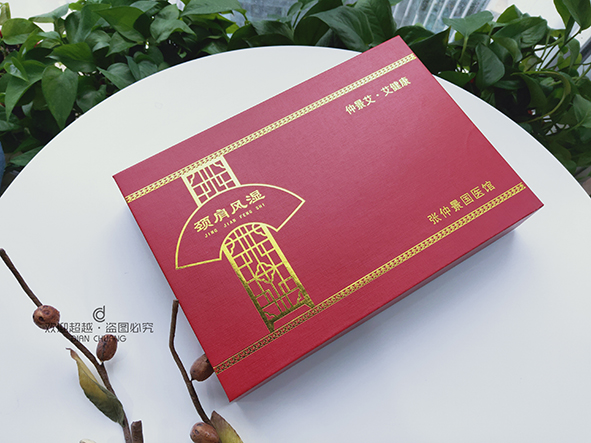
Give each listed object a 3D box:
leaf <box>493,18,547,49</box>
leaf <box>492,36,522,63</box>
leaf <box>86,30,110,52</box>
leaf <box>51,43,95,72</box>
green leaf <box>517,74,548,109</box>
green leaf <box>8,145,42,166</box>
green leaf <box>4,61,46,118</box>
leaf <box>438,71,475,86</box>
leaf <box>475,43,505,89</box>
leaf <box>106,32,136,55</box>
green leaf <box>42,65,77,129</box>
[{"bbox_3d":[0.358,-0.287,0.620,0.085,0.022,0.042,-22,90,6],"label":"leaf"},{"bbox_3d":[0.329,-0.267,0.610,0.035,0.018,0.057,-32,80,9],"label":"leaf"},{"bbox_3d":[-0.309,-0.283,0.620,0.035,0.018,0.052,32,81,-9],"label":"leaf"},{"bbox_3d":[-0.319,-0.235,0.560,0.064,0.018,0.043,0,90,-9],"label":"leaf"},{"bbox_3d":[0.368,-0.203,0.610,0.036,0.022,0.070,-25,79,11],"label":"green leaf"},{"bbox_3d":[-0.410,-0.099,0.600,0.058,0.016,0.037,-32,90,-19],"label":"green leaf"},{"bbox_3d":[-0.385,-0.188,0.560,0.044,0.025,0.090,24,78,-12],"label":"green leaf"},{"bbox_3d":[0.238,-0.207,0.580,0.060,0.016,0.039,16,88,11],"label":"leaf"},{"bbox_3d":[0.294,-0.239,0.600,0.043,0.018,0.066,-10,95,7],"label":"leaf"},{"bbox_3d":[-0.262,-0.263,0.579,0.043,0.014,0.025,-37,95,-7],"label":"leaf"},{"bbox_3d":[-0.341,-0.180,0.570,0.050,0.020,0.093,-8,86,-15],"label":"green leaf"}]

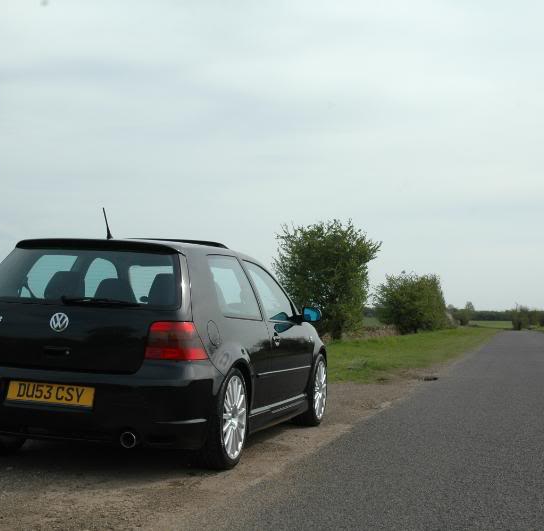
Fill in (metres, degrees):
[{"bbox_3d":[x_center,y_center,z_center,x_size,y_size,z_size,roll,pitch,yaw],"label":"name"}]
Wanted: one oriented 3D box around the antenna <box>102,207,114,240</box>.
[{"bbox_3d":[-1.023,-0.256,5.910,0.035,0.220,0.050,2,28,15],"label":"antenna"}]

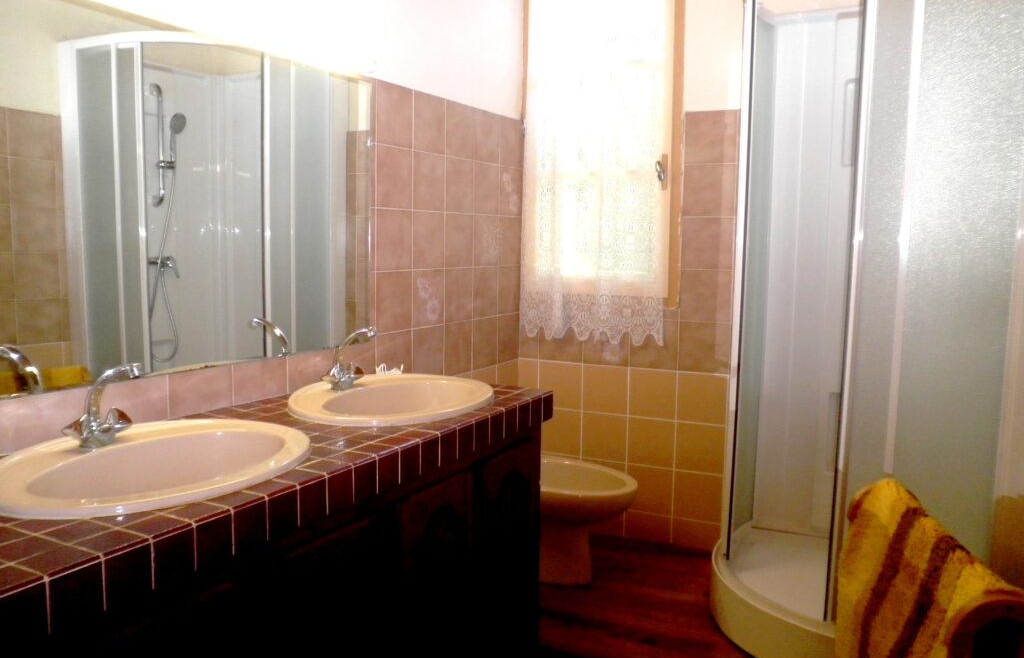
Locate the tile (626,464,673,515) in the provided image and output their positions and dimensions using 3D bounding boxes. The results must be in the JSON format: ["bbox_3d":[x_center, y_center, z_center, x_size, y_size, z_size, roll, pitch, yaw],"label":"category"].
[{"bbox_3d":[0.567,0.662,3.112,0.198,0.198,0.010,4,7,27],"label":"tile"}]

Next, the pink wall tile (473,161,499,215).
[{"bbox_3d":[-0.104,-0.542,3.014,0.012,0.198,0.198,4,7,27],"label":"pink wall tile"}]

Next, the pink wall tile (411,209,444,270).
[{"bbox_3d":[-0.289,-0.305,2.655,0.010,0.198,0.198,4,7,27],"label":"pink wall tile"}]

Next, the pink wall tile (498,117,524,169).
[{"bbox_3d":[-0.006,-0.753,3.136,0.010,0.200,0.200,4,7,27],"label":"pink wall tile"}]

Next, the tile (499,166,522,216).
[{"bbox_3d":[-0.007,-0.567,3.165,0.010,0.198,0.198,4,7,27],"label":"tile"}]

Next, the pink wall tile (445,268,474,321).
[{"bbox_3d":[-0.199,-0.125,2.855,0.010,0.198,0.198,4,7,27],"label":"pink wall tile"}]

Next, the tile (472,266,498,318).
[{"bbox_3d":[-0.105,-0.144,3.024,0.010,0.200,0.200,4,7,27],"label":"tile"}]

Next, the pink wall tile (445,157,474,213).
[{"bbox_3d":[-0.197,-0.524,2.837,0.012,0.198,0.198,4,7,27],"label":"pink wall tile"}]

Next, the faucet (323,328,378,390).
[{"bbox_3d":[-0.429,0.079,2.102,0.152,0.176,0.174,4,7,27],"label":"faucet"}]

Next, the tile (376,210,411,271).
[{"bbox_3d":[-0.379,-0.286,2.473,0.010,0.200,0.200,4,7,27],"label":"tile"}]

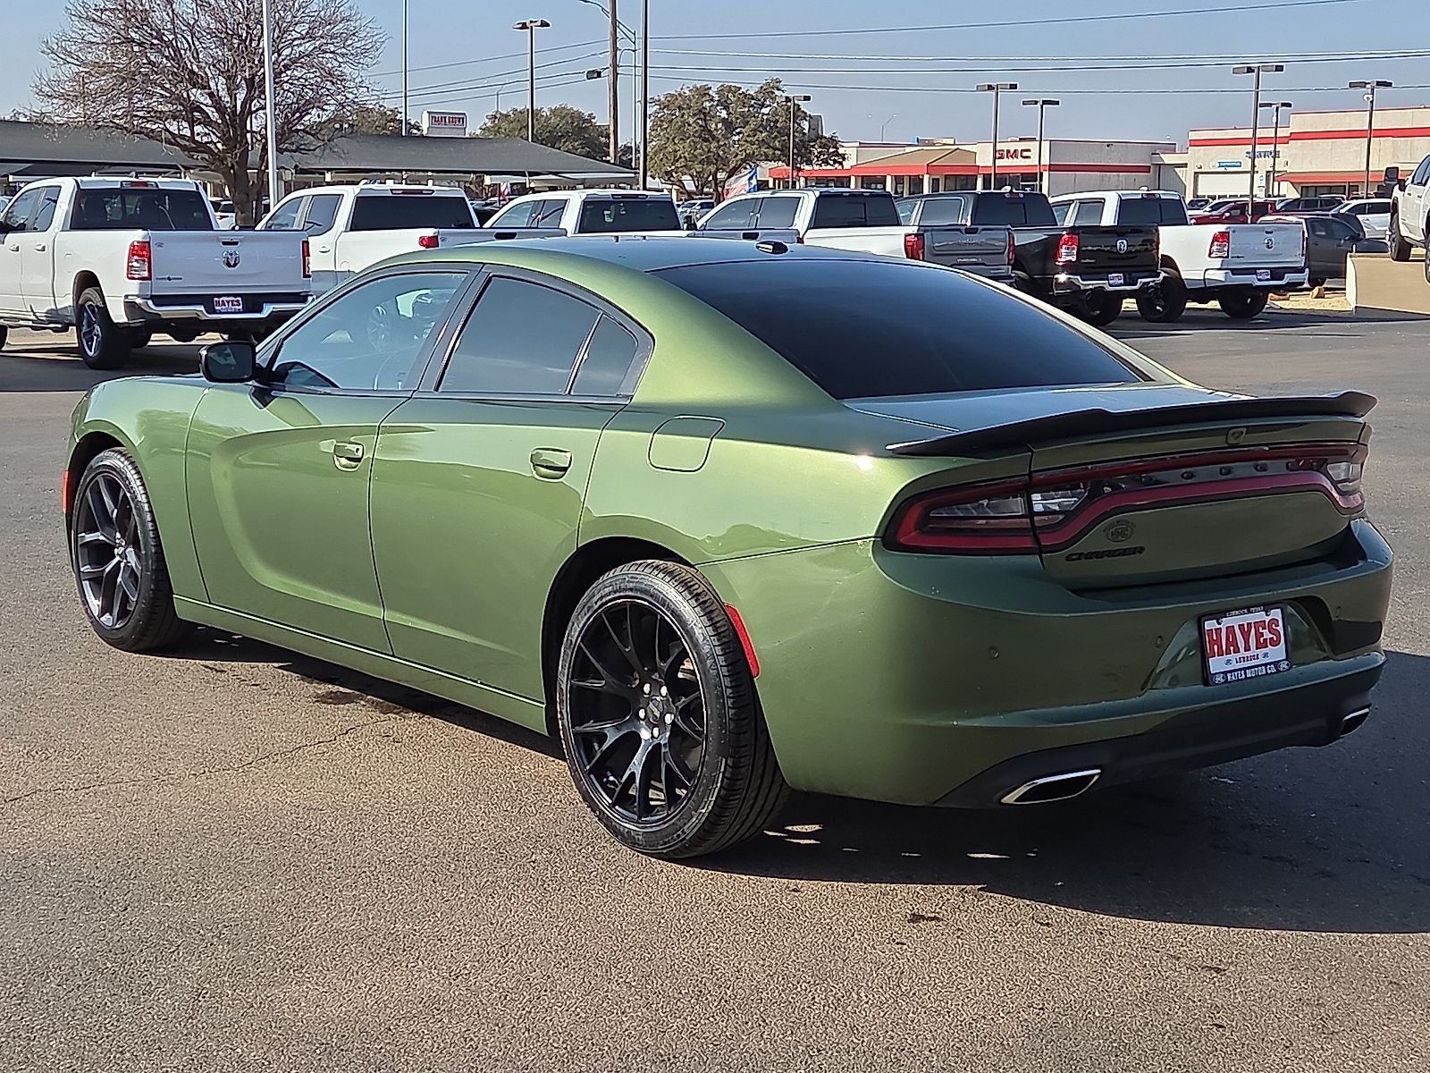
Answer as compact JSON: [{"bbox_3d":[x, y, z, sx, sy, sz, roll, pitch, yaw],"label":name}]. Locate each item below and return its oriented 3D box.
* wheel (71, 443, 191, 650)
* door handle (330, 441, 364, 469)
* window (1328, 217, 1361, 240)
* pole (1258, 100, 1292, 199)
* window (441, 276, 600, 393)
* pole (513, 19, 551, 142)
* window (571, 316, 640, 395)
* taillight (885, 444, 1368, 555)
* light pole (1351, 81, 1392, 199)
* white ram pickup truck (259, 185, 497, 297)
[{"bbox_3d":[-2.007,0.042,7.552,0.250,0.720,0.720,-6,11,-39],"label":"wheel"},{"bbox_3d":[-1.047,-0.231,6.119,0.055,0.080,0.185,2,6,-40],"label":"door handle"},{"bbox_3d":[14.507,-7.100,49.500,1.150,0.480,0.100,-6,11,-38],"label":"window"},{"bbox_3d":[29.960,-19.339,115.588,1.750,8.000,0.450,1,8,0],"label":"pole"},{"bbox_3d":[-0.508,-0.527,5.742,0.050,0.359,0.588,32,-13,-38],"label":"window"},{"bbox_3d":[-7.933,-17.233,92.704,1.700,9.800,0.450,7,10,35],"label":"pole"},{"bbox_3d":[-0.267,-0.454,5.431,0.050,0.230,0.204,32,-13,-38],"label":"window"},{"bbox_3d":[1.085,-0.115,4.957,1.620,0.210,0.270,-6,11,-39],"label":"taillight"},{"bbox_3d":[29.574,-16.626,97.588,1.900,8.000,0.450,1,8,0],"label":"light pole"},{"bbox_3d":[-3.931,-3.167,25.112,2.100,1.950,5.880,-5,11,-36],"label":"white ram pickup truck"}]

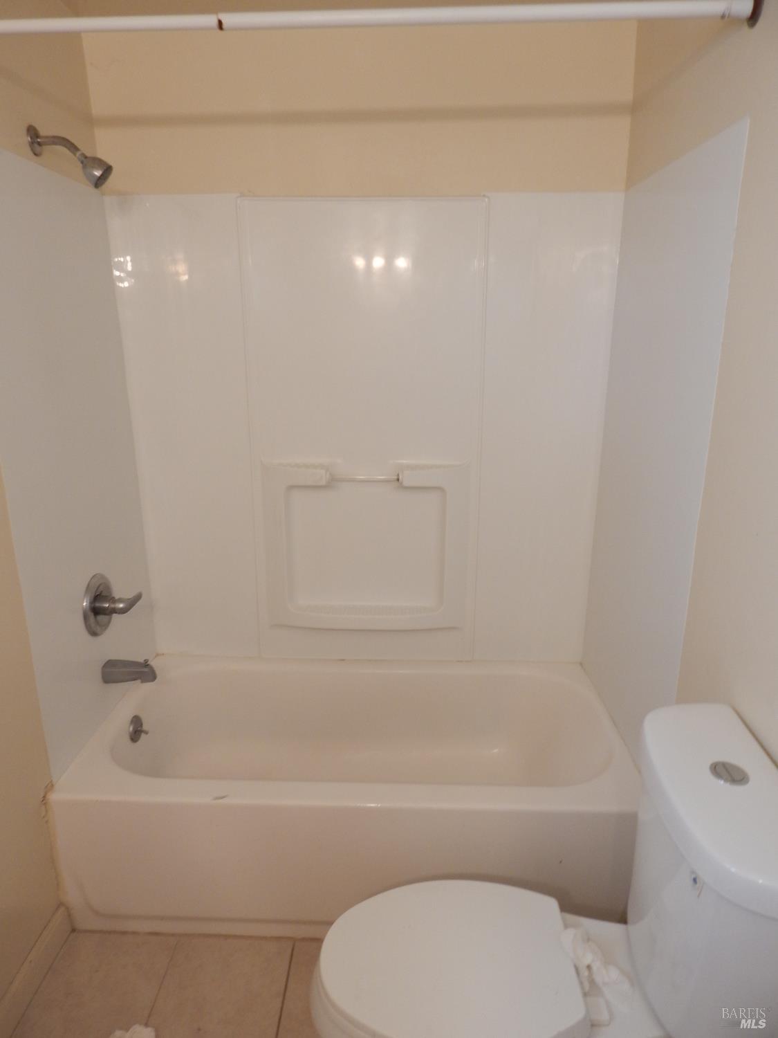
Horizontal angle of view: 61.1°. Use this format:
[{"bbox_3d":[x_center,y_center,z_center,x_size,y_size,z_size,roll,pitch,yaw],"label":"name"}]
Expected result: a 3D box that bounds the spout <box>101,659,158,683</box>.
[{"bbox_3d":[-0.779,0.460,1.988,0.152,0.069,0.056,1,16,2],"label":"spout"}]

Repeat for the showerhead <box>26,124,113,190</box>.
[{"bbox_3d":[-0.760,-0.873,1.594,0.185,0.140,0.070,1,16,2],"label":"showerhead"}]

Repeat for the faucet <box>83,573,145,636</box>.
[{"bbox_3d":[-0.794,0.251,1.936,0.120,0.169,0.167,1,16,2],"label":"faucet"}]

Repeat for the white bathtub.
[{"bbox_3d":[-0.095,0.807,2.050,1.524,0.425,0.752,1,16,2],"label":"white bathtub"}]

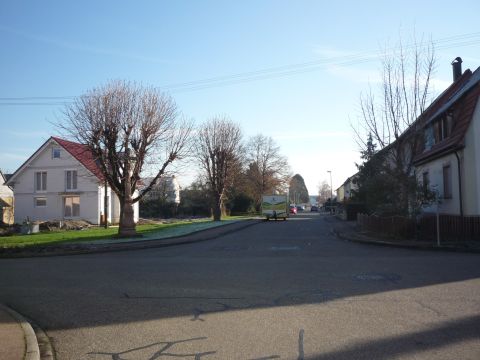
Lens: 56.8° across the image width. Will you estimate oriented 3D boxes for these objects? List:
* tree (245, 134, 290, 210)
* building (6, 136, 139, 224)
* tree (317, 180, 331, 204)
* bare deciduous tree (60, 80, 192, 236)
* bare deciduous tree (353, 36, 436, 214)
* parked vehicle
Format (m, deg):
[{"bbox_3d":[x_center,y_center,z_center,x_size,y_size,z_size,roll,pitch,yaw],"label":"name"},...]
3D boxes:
[{"bbox_3d":[3.905,-0.749,63.135,6.800,11.600,6.800,0,-3,9],"label":"tree"},{"bbox_3d":[-16.900,0.235,46.356,10.800,8.500,9.200,-1,-3,16],"label":"building"},{"bbox_3d":[21.642,3.892,114.959,3.900,8.000,3.900,0,-3,9],"label":"tree"},{"bbox_3d":[-5.497,-1.082,21.391,6.400,7.500,6.200,0,-3,9],"label":"bare deciduous tree"},{"bbox_3d":[8.411,-2.582,24.177,4.600,10.800,4.500,0,-3,9],"label":"bare deciduous tree"},{"bbox_3d":[3.620,2.808,44.513,2.250,2.500,5.800,0,-3,8],"label":"parked vehicle"}]

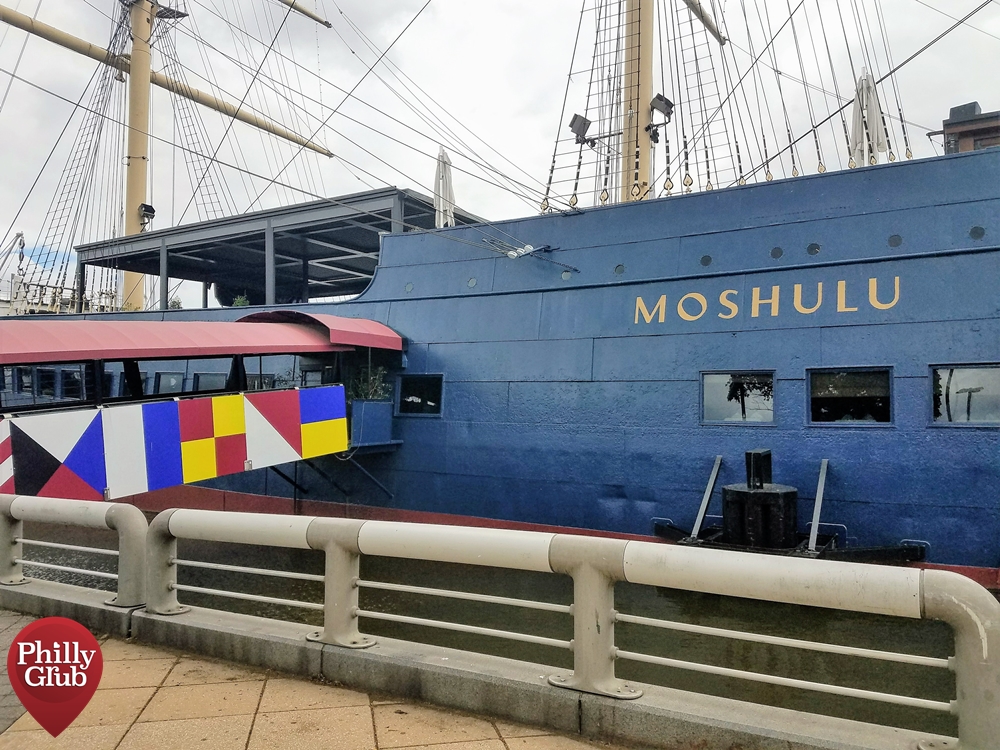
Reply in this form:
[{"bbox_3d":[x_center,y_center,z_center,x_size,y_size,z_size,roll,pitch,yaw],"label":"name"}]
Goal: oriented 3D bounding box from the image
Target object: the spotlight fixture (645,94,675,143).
[{"bbox_3d":[4.523,-7.274,21.300,0.650,1.150,0.550,-11,-7,30],"label":"spotlight fixture"}]

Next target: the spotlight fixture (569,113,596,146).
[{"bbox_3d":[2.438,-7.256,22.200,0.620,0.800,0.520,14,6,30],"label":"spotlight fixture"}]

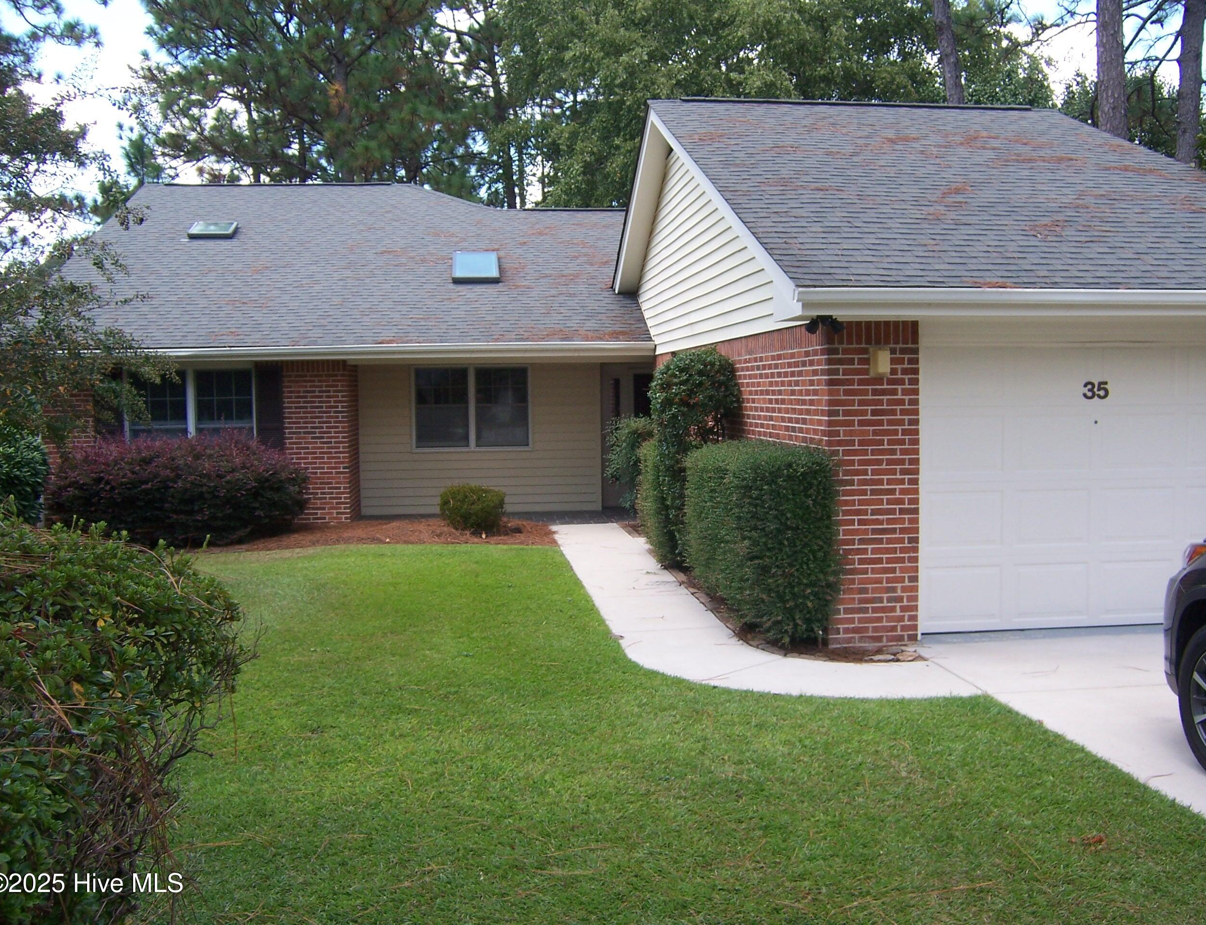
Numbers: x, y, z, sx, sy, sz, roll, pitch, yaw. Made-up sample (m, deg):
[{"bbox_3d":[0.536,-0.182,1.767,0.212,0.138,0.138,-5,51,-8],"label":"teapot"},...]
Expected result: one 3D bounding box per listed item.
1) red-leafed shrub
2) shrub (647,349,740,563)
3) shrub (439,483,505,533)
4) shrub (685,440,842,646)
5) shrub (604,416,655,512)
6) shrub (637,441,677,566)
[{"bbox_3d":[-5.078,0.287,14.261,2.780,1.260,1.550,-1,3,-7],"label":"red-leafed shrub"},{"bbox_3d":[0.833,-0.020,11.348,0.600,2.140,1.300,-1,3,-7],"label":"shrub"},{"bbox_3d":[-1.627,0.568,14.592,0.760,0.580,0.750,-1,3,-7],"label":"shrub"},{"bbox_3d":[1.143,0.521,9.086,0.560,1.300,2.520,-1,3,-7],"label":"shrub"},{"bbox_3d":[0.415,0.171,14.209,0.700,1.450,0.750,-1,3,-7],"label":"shrub"},{"bbox_3d":[0.700,0.368,12.439,0.520,1.240,1.150,-1,3,-7],"label":"shrub"}]

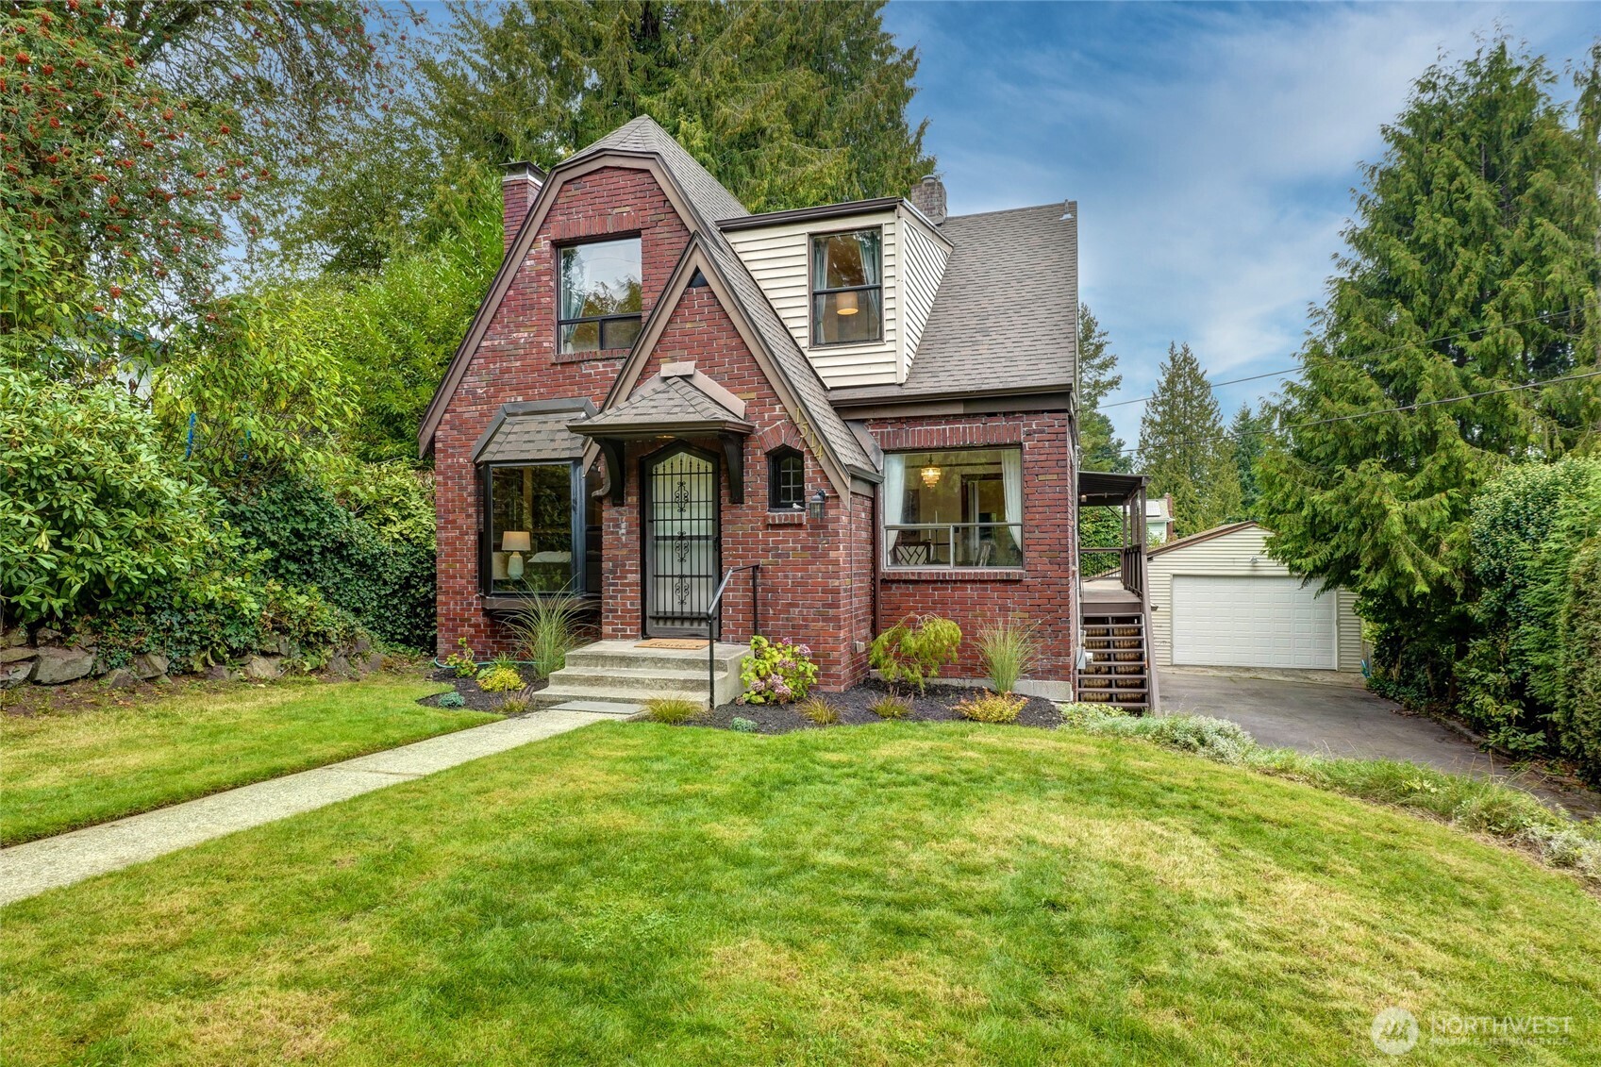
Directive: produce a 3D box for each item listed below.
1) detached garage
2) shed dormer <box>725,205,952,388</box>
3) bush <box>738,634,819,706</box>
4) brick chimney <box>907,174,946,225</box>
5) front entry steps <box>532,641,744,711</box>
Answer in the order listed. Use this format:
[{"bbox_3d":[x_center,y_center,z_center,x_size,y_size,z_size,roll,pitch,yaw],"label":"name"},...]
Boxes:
[{"bbox_3d":[12.011,1.546,25.713,5.000,3.600,6.000,-1,-1,18],"label":"detached garage"},{"bbox_3d":[0.677,-2.926,12.548,2.250,2.500,3.300,-1,-1,18],"label":"shed dormer"},{"bbox_3d":[-0.236,1.307,9.028,0.730,0.640,0.680,-1,-1,0],"label":"bush"},{"bbox_3d":[2.086,-5.333,15.173,0.500,0.860,0.460,-1,-1,18],"label":"brick chimney"},{"bbox_3d":[-1.528,1.404,9.383,1.800,0.480,1.290,-1,-1,18],"label":"front entry steps"}]

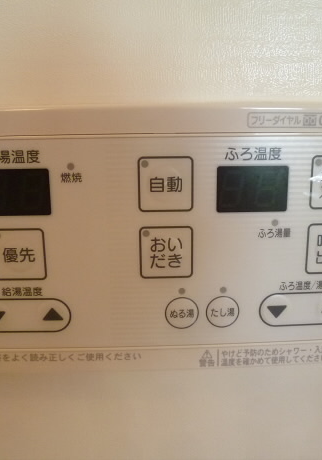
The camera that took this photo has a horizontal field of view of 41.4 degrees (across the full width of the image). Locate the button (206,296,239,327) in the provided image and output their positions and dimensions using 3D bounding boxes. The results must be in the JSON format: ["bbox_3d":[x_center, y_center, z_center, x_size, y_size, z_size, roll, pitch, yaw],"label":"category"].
[{"bbox_3d":[0.025,0.034,0.173,0.014,0.014,0.004,-1,12,-2],"label":"button"}]

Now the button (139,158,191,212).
[{"bbox_3d":[0.002,-0.017,0.161,0.021,0.021,0.004,-1,12,-2],"label":"button"}]

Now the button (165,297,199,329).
[{"bbox_3d":[0.009,0.034,0.173,0.014,0.014,0.004,-1,12,-2],"label":"button"}]

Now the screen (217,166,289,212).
[{"bbox_3d":[0.035,-0.015,0.163,0.028,0.018,0.004,-1,12,-2],"label":"screen"}]

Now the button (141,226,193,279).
[{"bbox_3d":[0.002,0.009,0.167,0.021,0.021,0.004,-1,12,-2],"label":"button"}]

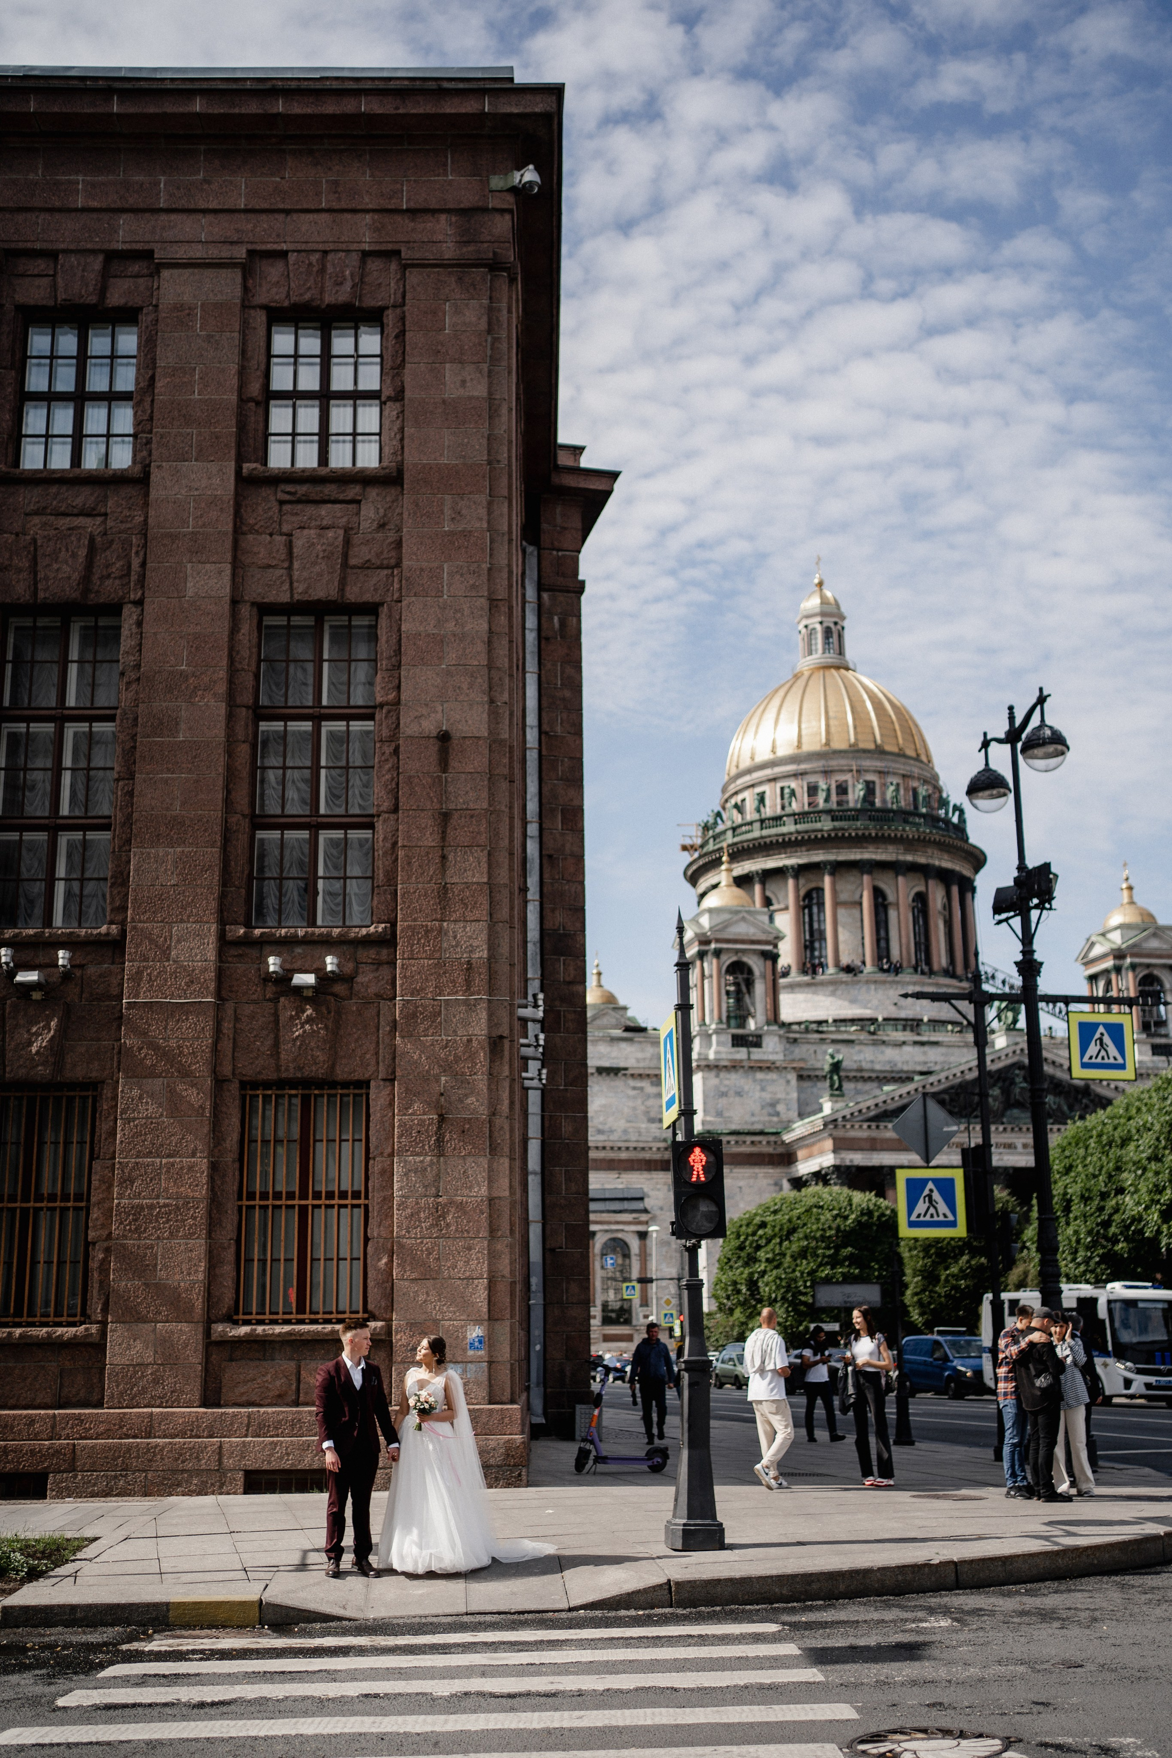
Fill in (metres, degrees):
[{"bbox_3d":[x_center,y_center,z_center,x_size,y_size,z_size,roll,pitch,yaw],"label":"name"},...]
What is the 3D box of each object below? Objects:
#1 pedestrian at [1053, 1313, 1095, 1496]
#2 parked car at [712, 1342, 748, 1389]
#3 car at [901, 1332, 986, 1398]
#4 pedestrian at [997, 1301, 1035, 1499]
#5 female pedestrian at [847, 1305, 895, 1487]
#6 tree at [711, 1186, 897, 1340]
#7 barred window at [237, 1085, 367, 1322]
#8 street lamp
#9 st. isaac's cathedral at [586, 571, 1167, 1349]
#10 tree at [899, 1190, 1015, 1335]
[{"bbox_3d":[4.554,4.962,16.211,0.460,1.664,0.400,-15,-20,42],"label":"pedestrian"},{"bbox_3d":[5.705,17.003,59.632,1.780,1.580,4.400,2,-14,-11],"label":"parked car"},{"bbox_3d":[12.236,16.061,56.244,1.980,1.920,5.100,2,-15,-11],"label":"car"},{"bbox_3d":[4.001,4.883,16.020,0.440,1.732,0.480,3,-15,-15],"label":"pedestrian"},{"bbox_3d":[2.883,5.209,17.239,0.450,1.731,0.300,-10,-17,31],"label":"female pedestrian"},{"bbox_3d":[9.454,17.249,73.998,8.042,7.805,7.640,-1,-14,0],"label":"tree"},{"bbox_3d":[-3.082,3.508,18.567,1.378,2.527,0.200,0,-14,-1],"label":"barred window"},{"bbox_3d":[5.402,2.234,20.459,0.750,9.050,2.200,2,-14,-11],"label":"street lamp"},{"bbox_3d":[32.413,4.904,218.691,108.000,101.500,98.000,2,-15,-13],"label":"st. isaac's cathedral"},{"bbox_3d":[13.458,14.907,62.867,4.600,6.835,4.600,-1,-15,0],"label":"tree"}]

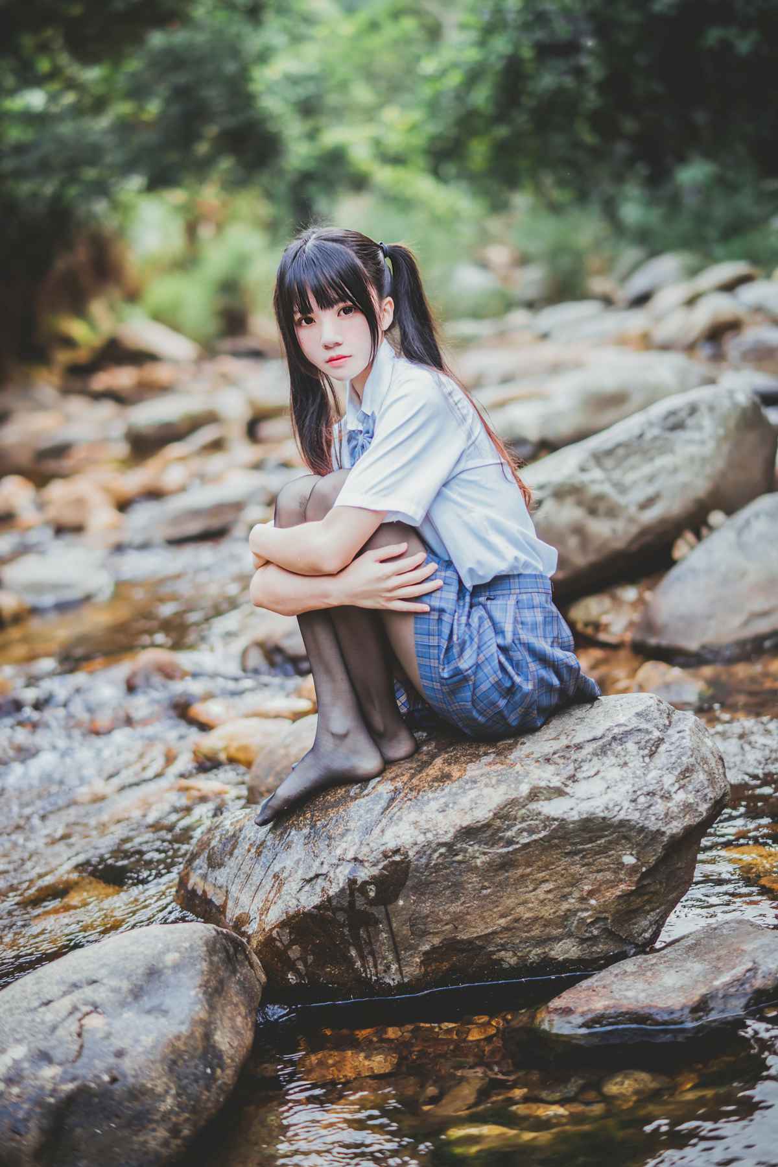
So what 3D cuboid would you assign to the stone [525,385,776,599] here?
[{"bbox_3d":[0.610,-0.231,3.867,0.680,0.450,0.500,-4,14,-18],"label":"stone"}]

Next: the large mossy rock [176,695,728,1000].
[{"bbox_3d":[0.100,0.397,2.524,0.780,0.390,0.520,-3,13,-13],"label":"large mossy rock"}]

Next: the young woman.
[{"bbox_3d":[0.040,-0.114,2.406,0.520,0.830,0.420,-6,14,-24],"label":"young woman"}]

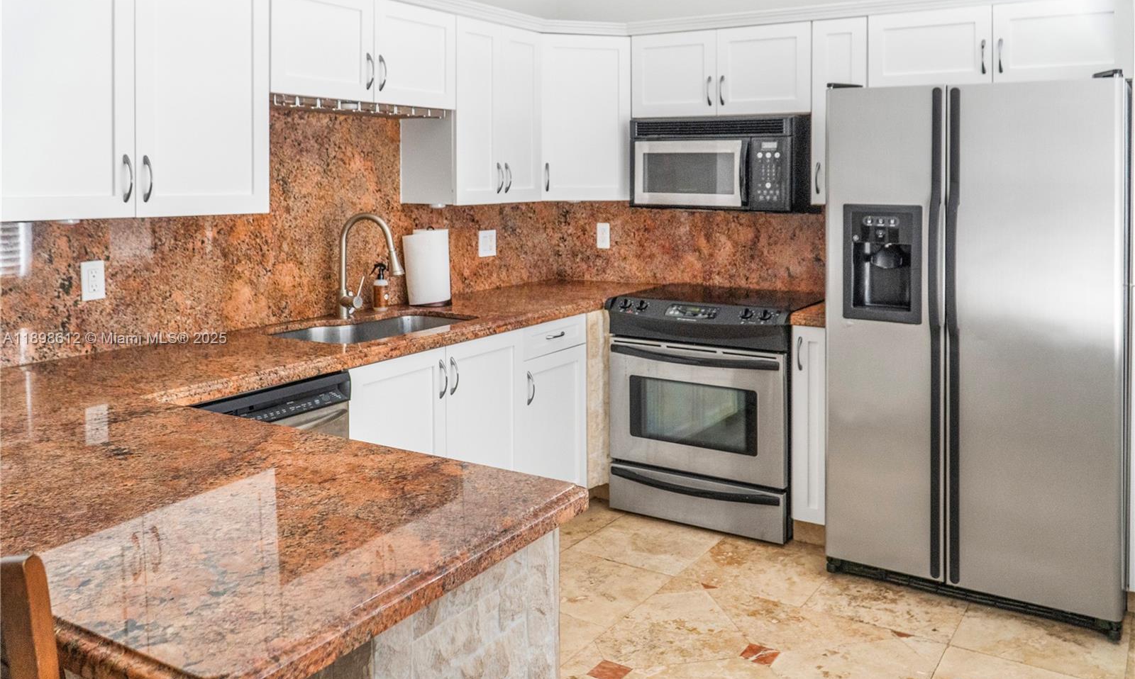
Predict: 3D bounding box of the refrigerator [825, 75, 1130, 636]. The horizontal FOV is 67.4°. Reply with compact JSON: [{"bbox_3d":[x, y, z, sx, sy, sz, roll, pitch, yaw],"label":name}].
[{"bbox_3d":[1.512,-0.013,3.122,0.925,1.785,0.810,6,11,33],"label":"refrigerator"}]

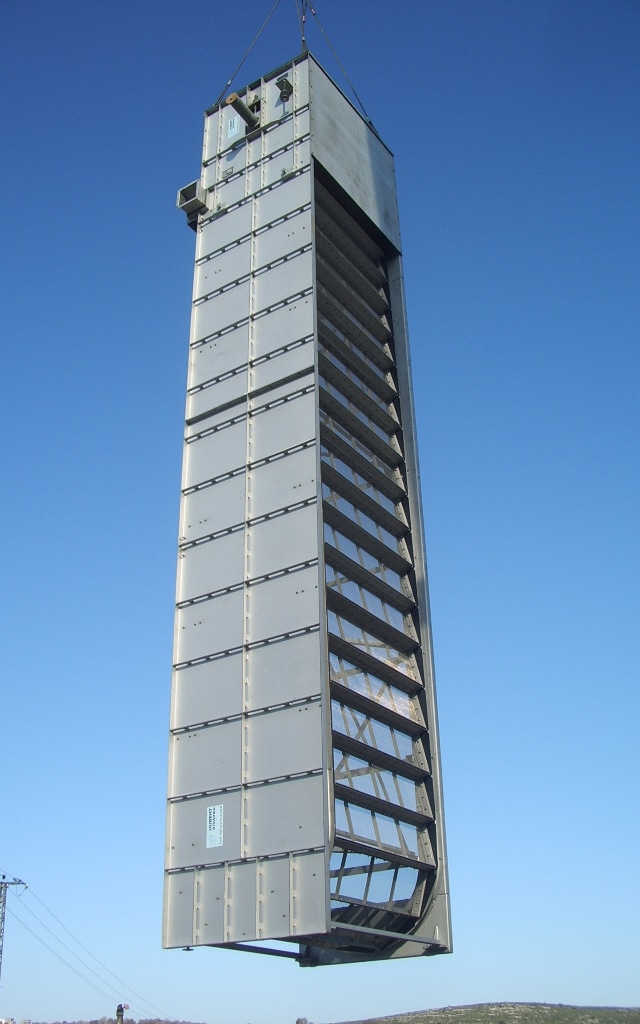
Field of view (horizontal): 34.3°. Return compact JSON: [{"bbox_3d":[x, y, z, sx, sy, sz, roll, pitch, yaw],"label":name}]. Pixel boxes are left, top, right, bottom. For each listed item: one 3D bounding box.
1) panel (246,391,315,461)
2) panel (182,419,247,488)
[{"bbox_3d":[-0.481,-1.049,12.717,1.045,0.788,0.070,-19,-34,29],"label":"panel"},{"bbox_3d":[-1.330,-0.757,13.211,1.004,0.788,0.070,-19,-34,29],"label":"panel"}]

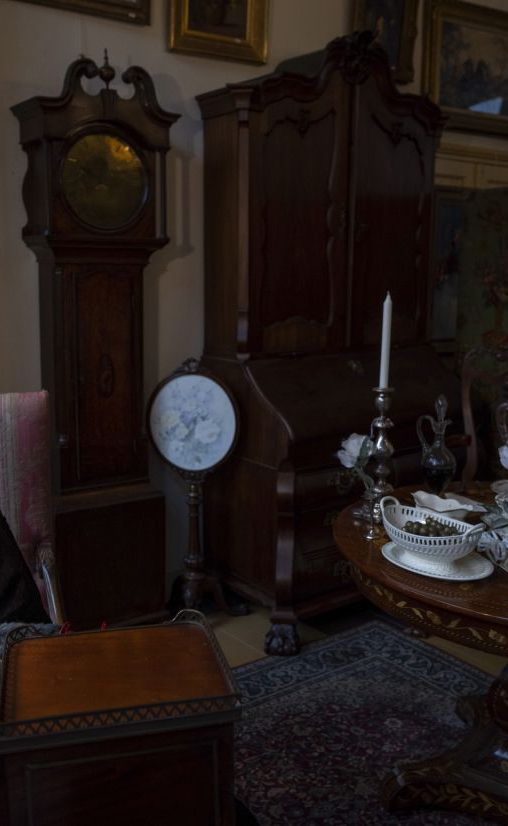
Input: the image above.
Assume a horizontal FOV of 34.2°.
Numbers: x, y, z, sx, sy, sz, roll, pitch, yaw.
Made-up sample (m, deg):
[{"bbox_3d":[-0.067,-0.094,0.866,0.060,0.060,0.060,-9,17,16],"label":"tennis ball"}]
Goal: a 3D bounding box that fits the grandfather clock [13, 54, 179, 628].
[{"bbox_3d":[-0.593,-0.223,3.200,0.530,2.160,0.280,-7,13,-31],"label":"grandfather clock"}]

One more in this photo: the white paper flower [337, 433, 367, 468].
[{"bbox_3d":[0.252,0.096,2.113,0.082,0.090,0.085,0,11,0],"label":"white paper flower"}]

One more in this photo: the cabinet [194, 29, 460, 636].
[{"bbox_3d":[0.367,-0.317,3.395,1.080,2.280,0.620,-7,13,-31],"label":"cabinet"}]

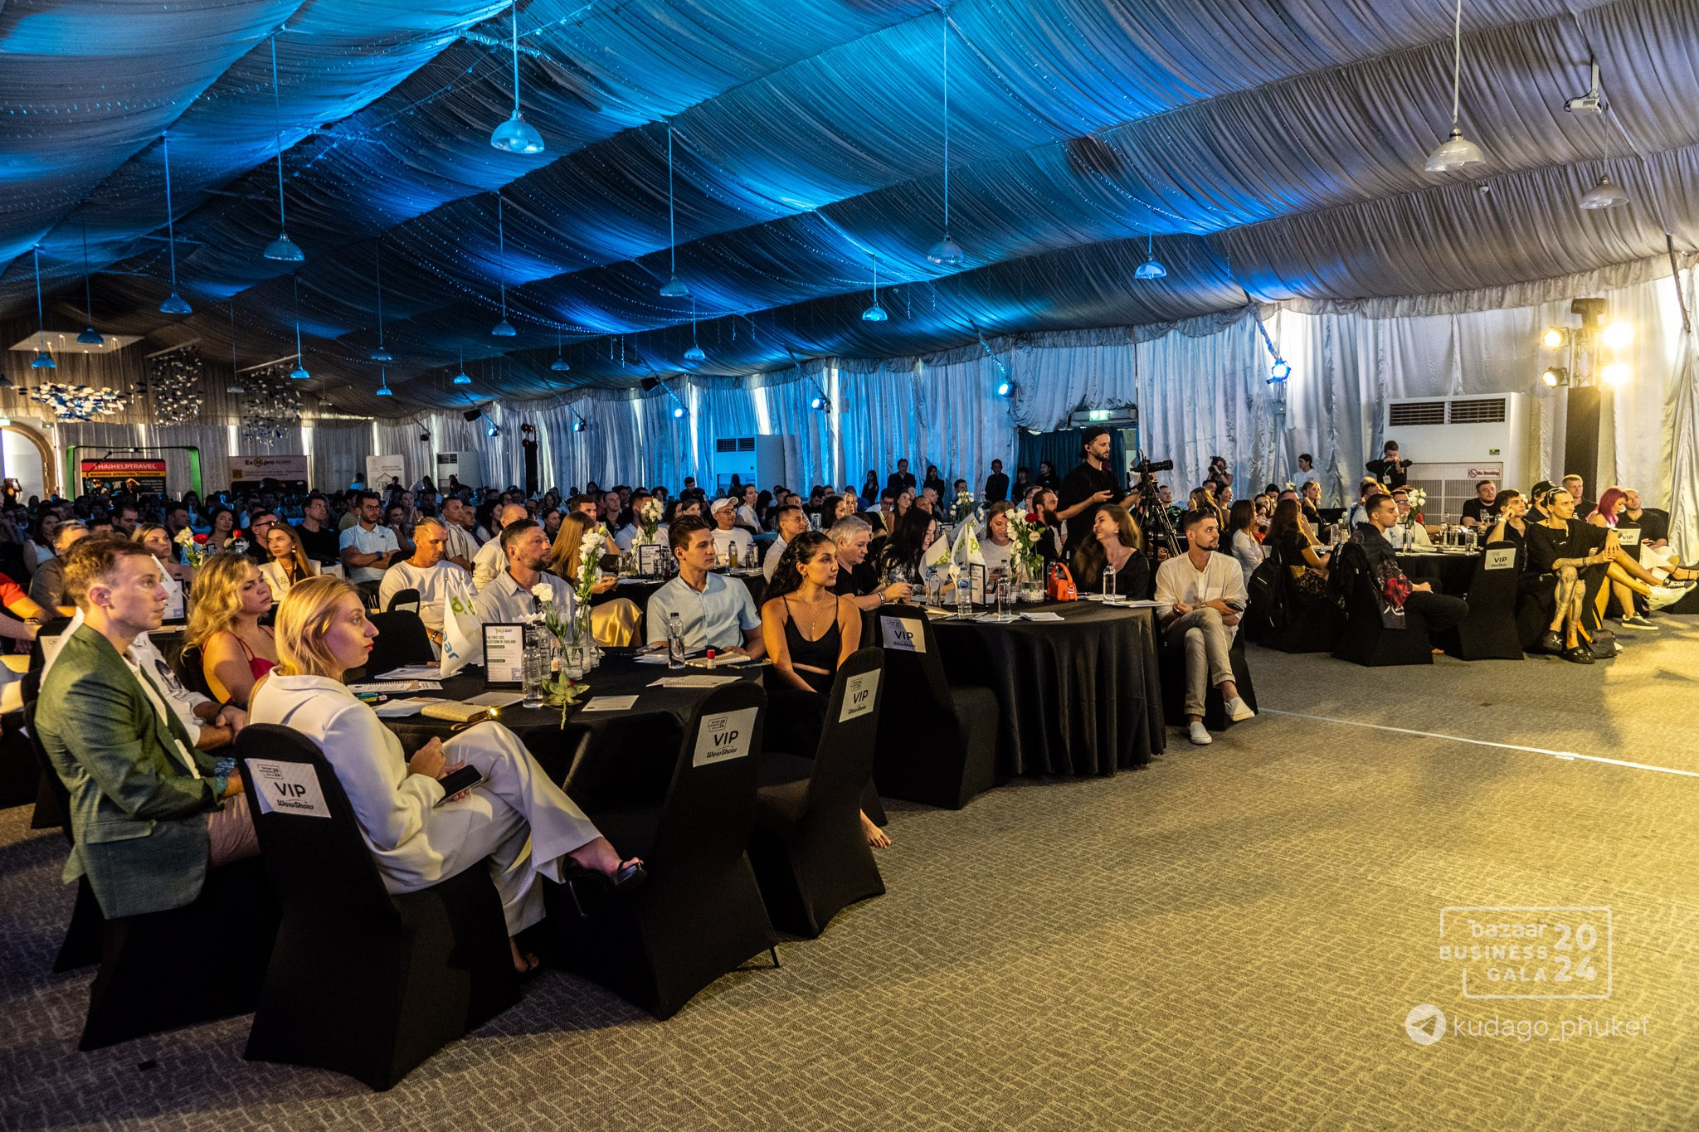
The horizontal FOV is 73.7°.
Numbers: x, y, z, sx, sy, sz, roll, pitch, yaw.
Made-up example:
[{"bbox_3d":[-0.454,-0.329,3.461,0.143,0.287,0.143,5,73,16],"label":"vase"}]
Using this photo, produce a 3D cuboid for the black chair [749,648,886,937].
[{"bbox_3d":[-0.183,0.722,3.948,0.570,0.920,0.450,2,5,32],"label":"black chair"}]

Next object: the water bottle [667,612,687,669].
[{"bbox_3d":[-0.697,0.296,4.556,0.066,0.225,0.066,-1,5,0],"label":"water bottle"}]

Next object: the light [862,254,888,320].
[{"bbox_3d":[0.410,-4.356,17.750,0.400,1.060,0.400,-1,5,0],"label":"light"}]

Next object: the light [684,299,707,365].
[{"bbox_3d":[-2.930,-4.469,21.500,0.400,1.200,0.400,-1,5,0],"label":"light"}]

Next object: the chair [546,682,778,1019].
[{"bbox_3d":[-0.574,0.805,3.528,0.580,0.935,0.460,3,6,41],"label":"chair"}]

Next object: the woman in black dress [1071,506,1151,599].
[{"bbox_3d":[1.621,0.265,7.270,0.520,1.280,0.780,2,5,28],"label":"woman in black dress"}]

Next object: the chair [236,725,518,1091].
[{"bbox_3d":[-1.284,0.807,3.030,0.450,0.920,0.570,1,5,20],"label":"chair"}]

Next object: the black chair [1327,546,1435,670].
[{"bbox_3d":[4.222,0.295,9.031,0.580,0.935,0.460,-1,5,-9],"label":"black chair"}]

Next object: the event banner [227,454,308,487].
[{"bbox_3d":[-18.516,-2.290,35.908,2.300,2.500,0.100,-4,6,-40],"label":"event banner"}]

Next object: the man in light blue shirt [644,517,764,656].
[{"bbox_3d":[-0.587,0.478,4.990,0.530,1.350,0.720,-3,5,-30],"label":"man in light blue shirt"}]

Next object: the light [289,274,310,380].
[{"bbox_3d":[-11.985,-5.253,24.541,0.370,2.340,0.370,-1,5,0],"label":"light"}]

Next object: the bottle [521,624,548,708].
[{"bbox_3d":[-1.107,0.366,3.954,0.069,0.245,0.069,-1,5,0],"label":"bottle"}]

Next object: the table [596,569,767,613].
[{"bbox_3d":[-1.594,0.454,9.084,1.750,0.756,1.750,-1,5,0],"label":"table"}]

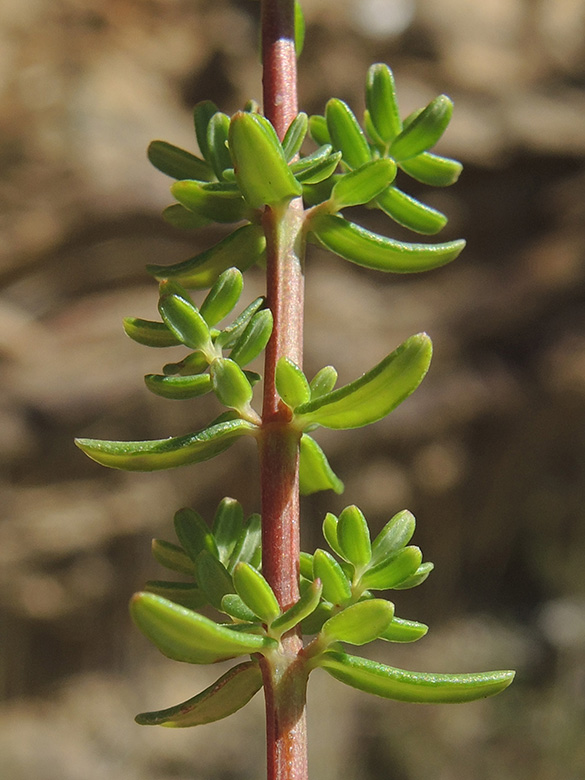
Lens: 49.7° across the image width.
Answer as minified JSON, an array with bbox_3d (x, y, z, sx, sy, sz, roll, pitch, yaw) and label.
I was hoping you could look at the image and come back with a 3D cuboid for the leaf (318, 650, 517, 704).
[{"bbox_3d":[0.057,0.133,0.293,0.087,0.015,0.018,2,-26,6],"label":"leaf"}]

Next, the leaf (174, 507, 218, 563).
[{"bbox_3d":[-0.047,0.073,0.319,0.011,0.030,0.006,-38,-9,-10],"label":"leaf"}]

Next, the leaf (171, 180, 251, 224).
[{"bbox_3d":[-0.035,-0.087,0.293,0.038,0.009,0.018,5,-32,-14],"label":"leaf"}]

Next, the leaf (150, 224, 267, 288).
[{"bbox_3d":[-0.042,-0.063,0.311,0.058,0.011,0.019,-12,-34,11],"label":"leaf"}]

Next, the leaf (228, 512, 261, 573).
[{"bbox_3d":[-0.024,0.076,0.315,0.011,0.030,0.006,26,-12,2],"label":"leaf"}]

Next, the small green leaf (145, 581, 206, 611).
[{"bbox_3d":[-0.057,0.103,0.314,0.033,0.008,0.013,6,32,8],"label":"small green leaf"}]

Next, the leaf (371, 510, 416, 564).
[{"bbox_3d":[0.048,0.071,0.306,0.012,0.028,0.006,38,-13,15],"label":"leaf"}]

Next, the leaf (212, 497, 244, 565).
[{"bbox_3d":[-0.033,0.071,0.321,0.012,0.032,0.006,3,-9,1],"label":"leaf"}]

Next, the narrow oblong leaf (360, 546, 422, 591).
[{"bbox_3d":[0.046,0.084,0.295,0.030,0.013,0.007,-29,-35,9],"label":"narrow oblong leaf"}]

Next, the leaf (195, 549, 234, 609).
[{"bbox_3d":[-0.038,0.092,0.307,0.015,0.029,0.006,-22,6,-13],"label":"leaf"}]

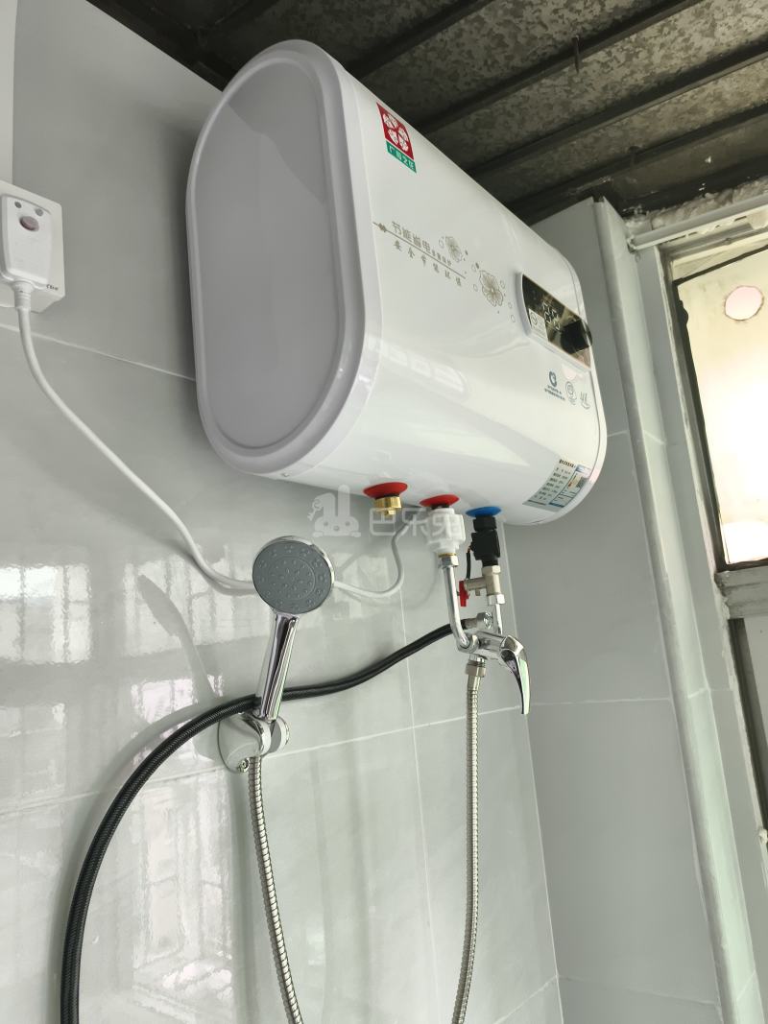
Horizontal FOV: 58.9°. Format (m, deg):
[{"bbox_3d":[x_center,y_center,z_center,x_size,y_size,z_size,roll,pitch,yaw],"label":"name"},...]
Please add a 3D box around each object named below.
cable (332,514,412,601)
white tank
[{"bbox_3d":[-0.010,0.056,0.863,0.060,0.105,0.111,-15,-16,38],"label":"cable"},{"bbox_3d":[0.047,-0.227,0.856,0.239,0.439,0.512,-15,-16,38],"label":"white tank"}]

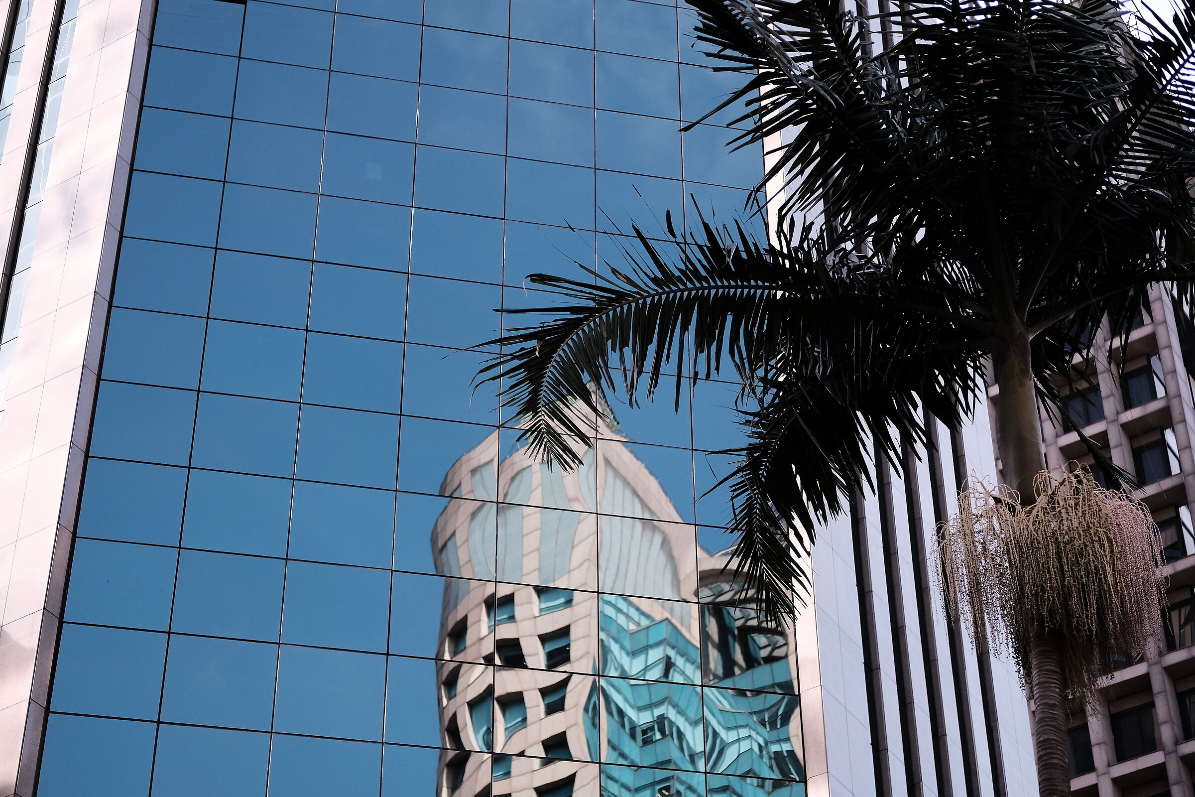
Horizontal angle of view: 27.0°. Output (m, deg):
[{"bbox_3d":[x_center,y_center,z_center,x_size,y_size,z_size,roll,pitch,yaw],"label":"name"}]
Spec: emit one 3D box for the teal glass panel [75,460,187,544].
[{"bbox_3d":[-5.725,1.258,30.583,1.280,1.211,0.050,7,-39,-9],"label":"teal glass panel"}]

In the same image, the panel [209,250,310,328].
[{"bbox_3d":[-4.472,-1.457,33.103,1.280,1.211,0.050,7,-39,-9],"label":"panel"}]

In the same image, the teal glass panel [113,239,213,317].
[{"bbox_3d":[-6.387,-1.791,36.774,1.372,1.349,0.050,7,-39,-9],"label":"teal glass panel"}]

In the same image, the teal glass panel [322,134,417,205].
[{"bbox_3d":[-3.399,-3.371,36.799,1.337,1.260,0.060,7,-39,-9],"label":"teal glass panel"}]

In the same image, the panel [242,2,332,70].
[{"bbox_3d":[-4.755,-5.554,38.192,1.337,1.260,0.060,7,-39,-9],"label":"panel"}]

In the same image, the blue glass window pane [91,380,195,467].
[{"bbox_3d":[-6.021,0.341,33.149,1.265,1.260,0.060,7,-39,-9],"label":"blue glass window pane"}]

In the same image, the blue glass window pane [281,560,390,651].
[{"bbox_3d":[-3.357,2.683,31.967,1.337,1.260,0.060,7,-39,-9],"label":"blue glass window pane"}]

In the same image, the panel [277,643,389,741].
[{"bbox_3d":[-3.350,3.692,31.162,1.337,1.260,0.060,7,-39,-9],"label":"panel"}]

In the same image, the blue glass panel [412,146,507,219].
[{"bbox_3d":[-2.056,-3.207,37.016,1.337,1.260,0.060,7,-39,-9],"label":"blue glass panel"}]

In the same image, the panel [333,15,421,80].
[{"bbox_3d":[-3.603,-5.726,40.651,1.428,1.349,0.050,7,-39,-9],"label":"panel"}]

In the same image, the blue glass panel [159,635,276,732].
[{"bbox_3d":[-4.954,3.718,32.708,1.428,1.349,0.050,7,-39,-9],"label":"blue glass panel"}]

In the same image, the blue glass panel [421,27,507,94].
[{"bbox_3d":[-1.953,-4.972,36.601,1.280,1.211,0.050,7,-39,-9],"label":"blue glass panel"}]

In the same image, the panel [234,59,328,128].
[{"bbox_3d":[-5.017,-4.828,39.568,1.428,1.349,0.050,7,-39,-9],"label":"panel"}]

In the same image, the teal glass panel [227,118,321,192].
[{"bbox_3d":[-5.009,-3.760,38.710,1.428,1.349,0.050,7,-39,-9],"label":"teal glass panel"}]

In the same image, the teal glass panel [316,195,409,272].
[{"bbox_3d":[-3.206,-2.257,34.080,1.280,1.211,0.050,7,-39,-9],"label":"teal glass panel"}]

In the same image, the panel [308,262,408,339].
[{"bbox_3d":[-3.385,-1.353,35.188,1.337,1.260,0.060,7,-39,-9],"label":"panel"}]

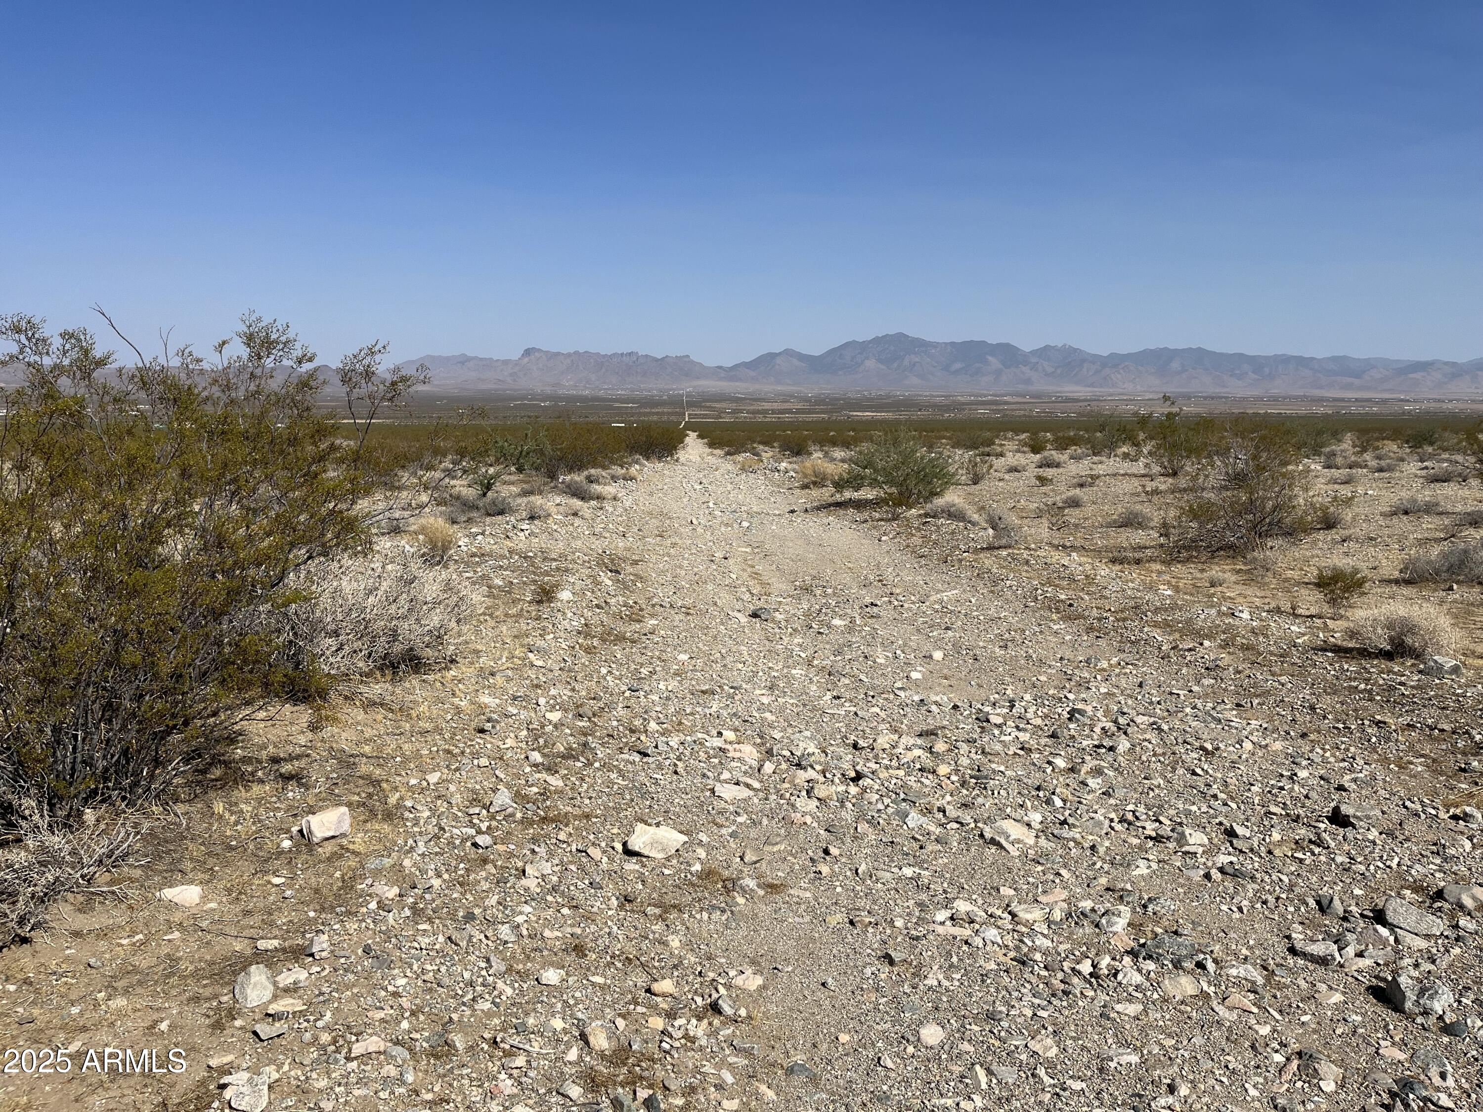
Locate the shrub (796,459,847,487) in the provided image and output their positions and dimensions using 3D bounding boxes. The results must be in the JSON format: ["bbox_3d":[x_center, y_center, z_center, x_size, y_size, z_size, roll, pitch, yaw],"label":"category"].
[{"bbox_3d":[1.643,-1.691,22.900,0.994,0.584,0.950,1,9,4],"label":"shrub"}]

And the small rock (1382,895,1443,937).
[{"bbox_3d":[2.099,1.125,3.479,0.110,0.085,0.170,-6,11,-37],"label":"small rock"}]

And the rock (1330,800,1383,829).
[{"bbox_3d":[2.368,0.987,4.282,0.175,0.075,0.130,5,10,30],"label":"rock"}]

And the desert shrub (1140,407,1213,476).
[{"bbox_3d":[10.637,-2.801,27.304,1.680,1.626,1.545,3,9,21],"label":"desert shrub"}]

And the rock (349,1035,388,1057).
[{"bbox_3d":[-0.941,1.239,2.812,0.092,0.042,0.060,-6,11,-34],"label":"rock"}]

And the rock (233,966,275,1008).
[{"bbox_3d":[-1.340,1.182,3.056,0.108,0.100,0.100,-4,10,-25],"label":"rock"}]

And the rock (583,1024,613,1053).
[{"bbox_3d":[-0.358,1.195,2.784,0.070,0.050,0.065,-1,9,-8],"label":"rock"}]

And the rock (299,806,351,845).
[{"bbox_3d":[-1.522,0.984,4.070,0.170,0.100,0.120,-5,10,-31],"label":"rock"}]

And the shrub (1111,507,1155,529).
[{"bbox_3d":[5.821,-0.568,16.533,0.600,0.330,0.550,3,9,19],"label":"shrub"}]

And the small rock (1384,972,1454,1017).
[{"bbox_3d":[1.809,1.153,2.967,0.165,0.085,0.120,6,10,33],"label":"small rock"}]

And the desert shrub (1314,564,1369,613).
[{"bbox_3d":[4.688,0.258,8.700,0.413,0.372,0.400,5,10,28],"label":"desert shrub"}]

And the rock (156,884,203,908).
[{"bbox_3d":[-1.801,1.090,3.570,0.140,0.050,0.085,-4,10,-28],"label":"rock"}]

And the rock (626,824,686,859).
[{"bbox_3d":[-0.304,1.018,3.980,0.215,0.090,0.150,-1,9,-5],"label":"rock"}]

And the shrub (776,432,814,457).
[{"bbox_3d":[1.892,-3.992,39.474,1.316,0.838,1.211,0,9,3],"label":"shrub"}]

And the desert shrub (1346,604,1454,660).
[{"bbox_3d":[4.316,0.465,7.329,0.632,0.320,0.582,5,10,31],"label":"desert shrub"}]

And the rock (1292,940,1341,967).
[{"bbox_3d":[1.689,1.167,3.271,0.125,0.055,0.085,7,11,38],"label":"rock"}]

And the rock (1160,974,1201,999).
[{"bbox_3d":[1.194,1.171,3.030,0.105,0.046,0.078,4,9,23],"label":"rock"}]

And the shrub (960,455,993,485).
[{"bbox_3d":[4.992,-1.837,23.700,0.669,0.628,0.650,2,9,12],"label":"shrub"}]

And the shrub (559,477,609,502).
[{"bbox_3d":[-2.603,-1.101,18.400,0.798,0.413,0.700,-1,9,-8],"label":"shrub"}]

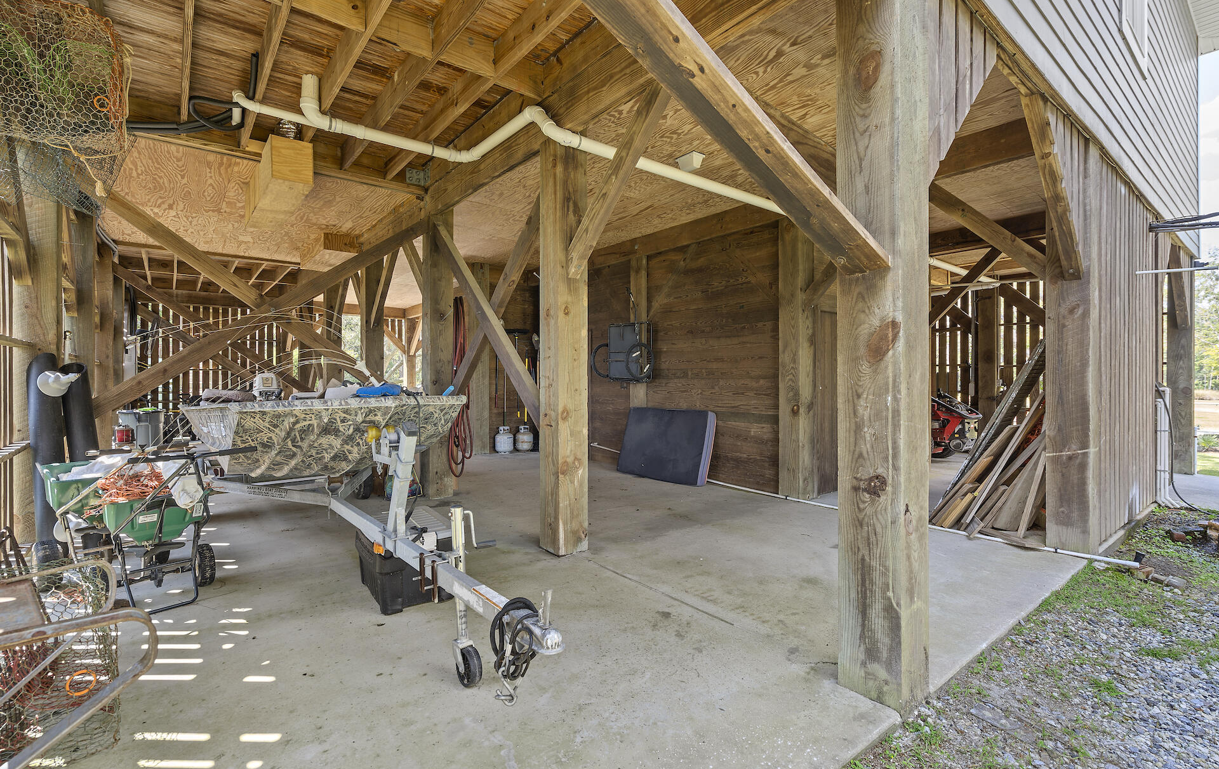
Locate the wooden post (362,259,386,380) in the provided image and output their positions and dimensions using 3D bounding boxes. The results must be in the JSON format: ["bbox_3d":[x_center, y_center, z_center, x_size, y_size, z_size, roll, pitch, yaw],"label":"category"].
[{"bbox_3d":[-3.415,-0.330,7.816,0.250,2.950,0.250,-1,1,-38],"label":"wooden post"}]

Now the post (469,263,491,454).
[{"bbox_3d":[-2.132,-0.415,8.915,0.250,3.060,0.250,-1,1,-38],"label":"post"}]

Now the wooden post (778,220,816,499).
[{"bbox_3d":[1.972,-0.261,5.730,0.250,2.880,0.250,-1,1,-38],"label":"wooden post"}]

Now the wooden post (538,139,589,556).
[{"bbox_3d":[-0.335,-0.296,3.983,0.250,3.013,0.250,0,0,-38],"label":"wooden post"}]

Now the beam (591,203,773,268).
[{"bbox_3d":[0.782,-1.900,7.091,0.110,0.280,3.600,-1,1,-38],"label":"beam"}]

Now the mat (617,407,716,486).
[{"bbox_3d":[0.725,0.784,7.099,0.141,0.895,1.407,17,-11,-40],"label":"mat"}]

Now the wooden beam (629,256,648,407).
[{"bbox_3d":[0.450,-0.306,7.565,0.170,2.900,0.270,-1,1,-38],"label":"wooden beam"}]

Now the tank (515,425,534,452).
[{"bbox_3d":[-1.490,0.957,9.500,0.312,0.460,0.312,0,0,0],"label":"tank"}]

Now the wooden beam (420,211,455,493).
[{"bbox_3d":[-1.857,-0.305,5.875,0.250,3.026,0.250,0,0,-38],"label":"wooden beam"}]

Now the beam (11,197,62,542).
[{"bbox_3d":[-4.549,-0.266,4.322,0.260,2.930,0.260,-1,1,-38],"label":"beam"}]

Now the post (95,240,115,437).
[{"bbox_3d":[-7.084,-0.379,7.558,0.250,3.172,0.250,0,0,-38],"label":"post"}]

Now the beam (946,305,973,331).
[{"bbox_3d":[6.276,-1.368,9.911,0.091,0.146,1.220,0,44,-38],"label":"beam"}]

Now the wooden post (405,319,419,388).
[{"bbox_3d":[-5.268,-0.348,14.397,0.240,2.800,0.240,-1,1,-38],"label":"wooden post"}]

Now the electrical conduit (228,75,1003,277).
[{"bbox_3d":[2.060,-1.793,5.911,10.200,0.420,0.980,-1,1,-38],"label":"electrical conduit"}]

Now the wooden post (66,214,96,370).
[{"bbox_3d":[-5.717,-0.334,5.824,0.250,3.087,0.250,0,0,-38],"label":"wooden post"}]

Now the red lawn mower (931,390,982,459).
[{"bbox_3d":[5.321,0.647,9.256,1.070,1.100,1.750,0,0,-38],"label":"red lawn mower"}]

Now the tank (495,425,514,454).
[{"bbox_3d":[-1.720,0.914,8.900,0.310,0.460,0.310,0,1,-11],"label":"tank"}]

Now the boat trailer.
[{"bbox_3d":[-1.837,0.689,3.654,1.600,1.040,5.100,-1,1,-41],"label":"boat trailer"}]

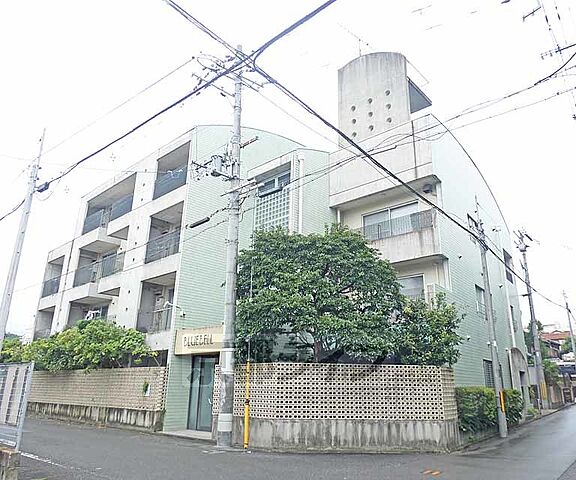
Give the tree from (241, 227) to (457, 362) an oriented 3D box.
[{"bbox_3d":[1.850,2.523,12.106,6.080,6.080,4.217,-2,-19,8],"label":"tree"}]

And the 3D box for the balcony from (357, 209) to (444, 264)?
[{"bbox_3d":[3.602,0.258,14.673,3.923,1.569,1.128,-15,-25,39],"label":"balcony"}]

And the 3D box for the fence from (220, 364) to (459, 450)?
[{"bbox_3d":[0.844,4.200,10.618,6.540,2.020,1.478,-5,-20,15],"label":"fence"}]

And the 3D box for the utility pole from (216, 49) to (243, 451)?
[{"bbox_3d":[-1.632,-0.798,12.503,0.392,12.658,0.392,-16,-24,38],"label":"utility pole"}]

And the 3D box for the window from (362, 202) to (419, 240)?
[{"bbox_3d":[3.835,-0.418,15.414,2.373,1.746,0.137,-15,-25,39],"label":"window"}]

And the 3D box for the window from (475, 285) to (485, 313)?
[{"bbox_3d":[6.962,2.225,14.937,0.137,1.059,1.098,-15,-25,39],"label":"window"}]

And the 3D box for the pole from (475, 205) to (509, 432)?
[{"bbox_3d":[6.298,2.245,12.976,0.275,7.119,0.275,-13,-24,39],"label":"pole"}]

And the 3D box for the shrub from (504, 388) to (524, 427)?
[{"bbox_3d":[7.517,5.616,13.987,0.785,1.177,1.373,-15,-25,39],"label":"shrub"}]

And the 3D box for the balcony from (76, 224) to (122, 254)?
[{"bbox_3d":[-9.690,0.023,21.538,2.020,0.745,1.157,-15,-25,39],"label":"balcony"}]

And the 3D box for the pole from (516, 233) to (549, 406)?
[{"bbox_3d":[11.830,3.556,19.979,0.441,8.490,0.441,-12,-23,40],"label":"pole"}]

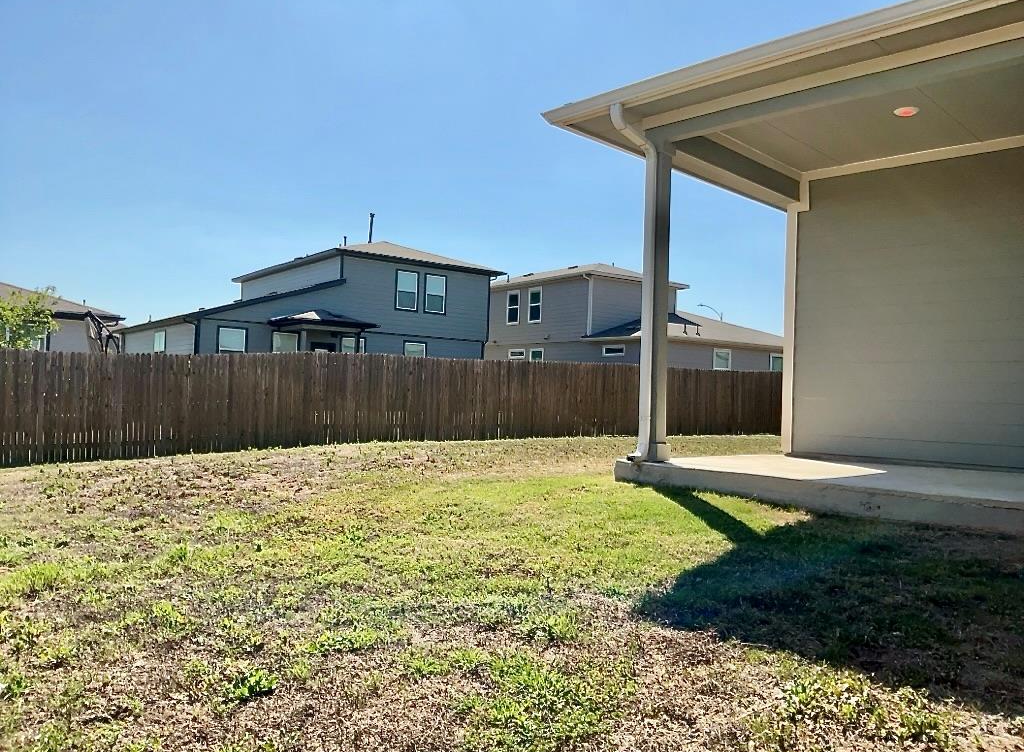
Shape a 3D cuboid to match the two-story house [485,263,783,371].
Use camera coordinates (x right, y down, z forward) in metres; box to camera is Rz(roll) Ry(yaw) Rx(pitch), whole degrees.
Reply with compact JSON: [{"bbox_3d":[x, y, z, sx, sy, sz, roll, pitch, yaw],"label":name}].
[{"bbox_3d":[5.508,-2.044,43.684,12.400,7.100,18.000,3,-1,-33],"label":"two-story house"}]

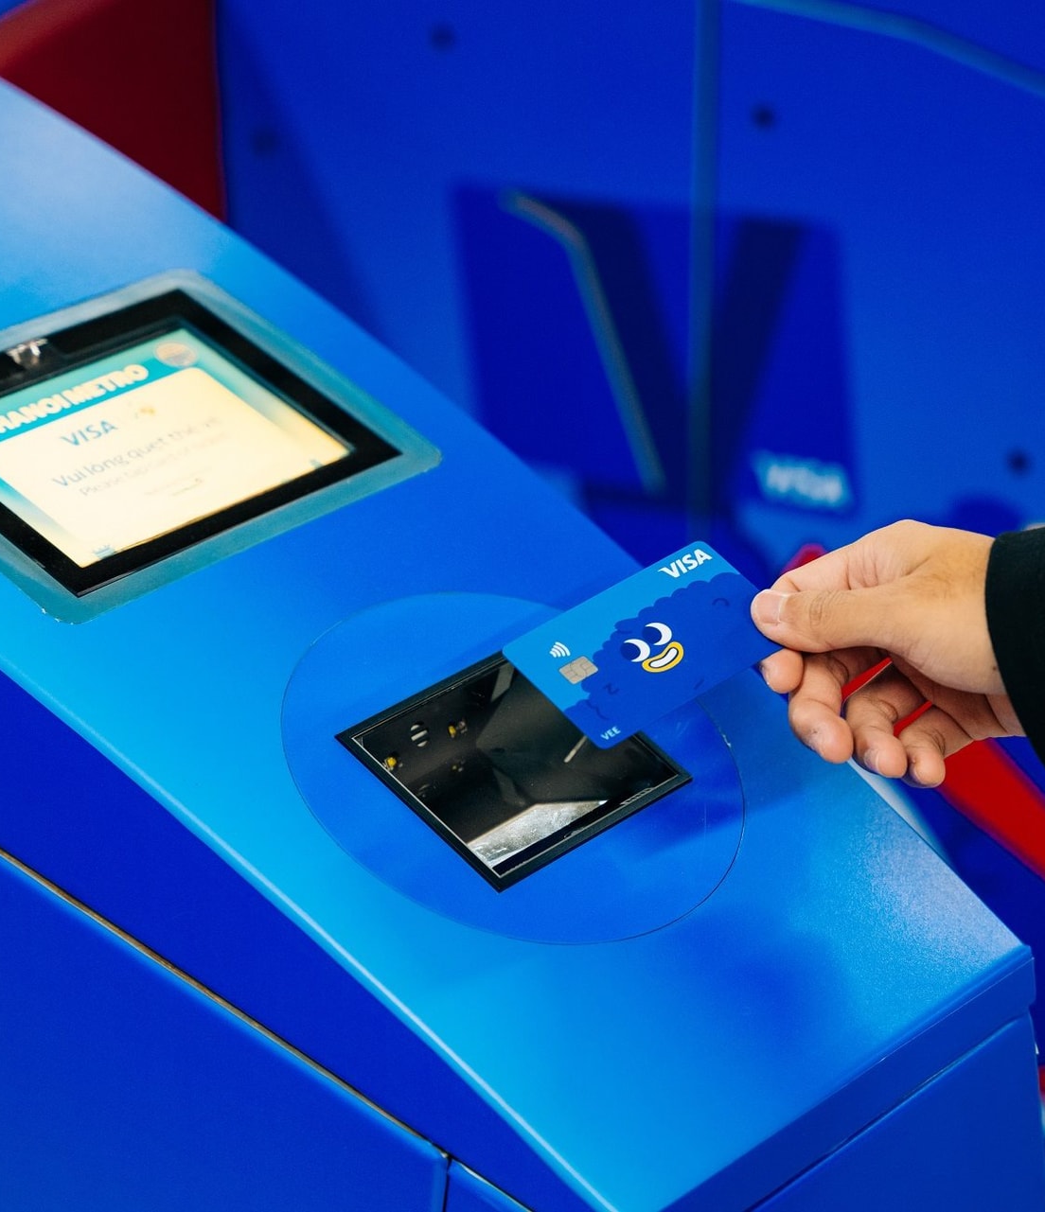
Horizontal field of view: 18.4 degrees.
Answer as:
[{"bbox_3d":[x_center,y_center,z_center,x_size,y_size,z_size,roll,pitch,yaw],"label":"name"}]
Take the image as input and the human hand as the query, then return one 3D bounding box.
[{"bbox_3d":[0.120,0.015,1.050,0.105,0.080,0.075,-5,25,13],"label":"human hand"}]

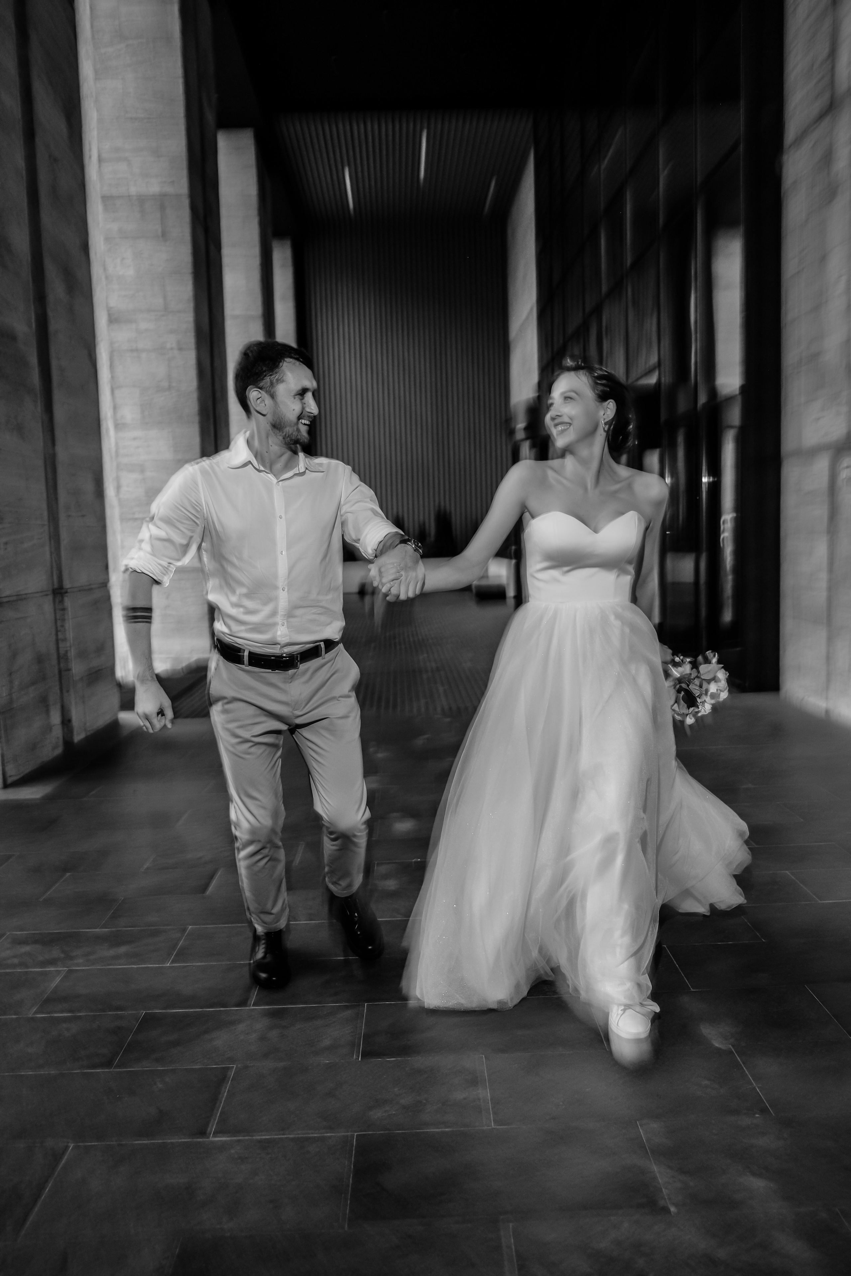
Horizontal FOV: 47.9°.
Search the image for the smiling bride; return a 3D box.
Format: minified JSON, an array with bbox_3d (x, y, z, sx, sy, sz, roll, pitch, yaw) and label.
[{"bbox_3d":[0.392,0.123,2.602,1.050,1.710,0.840,-2,6,-3],"label":"smiling bride"}]

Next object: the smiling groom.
[{"bbox_3d":[-0.422,0.085,2.743,0.860,1.810,0.520,-3,6,-10],"label":"smiling groom"}]

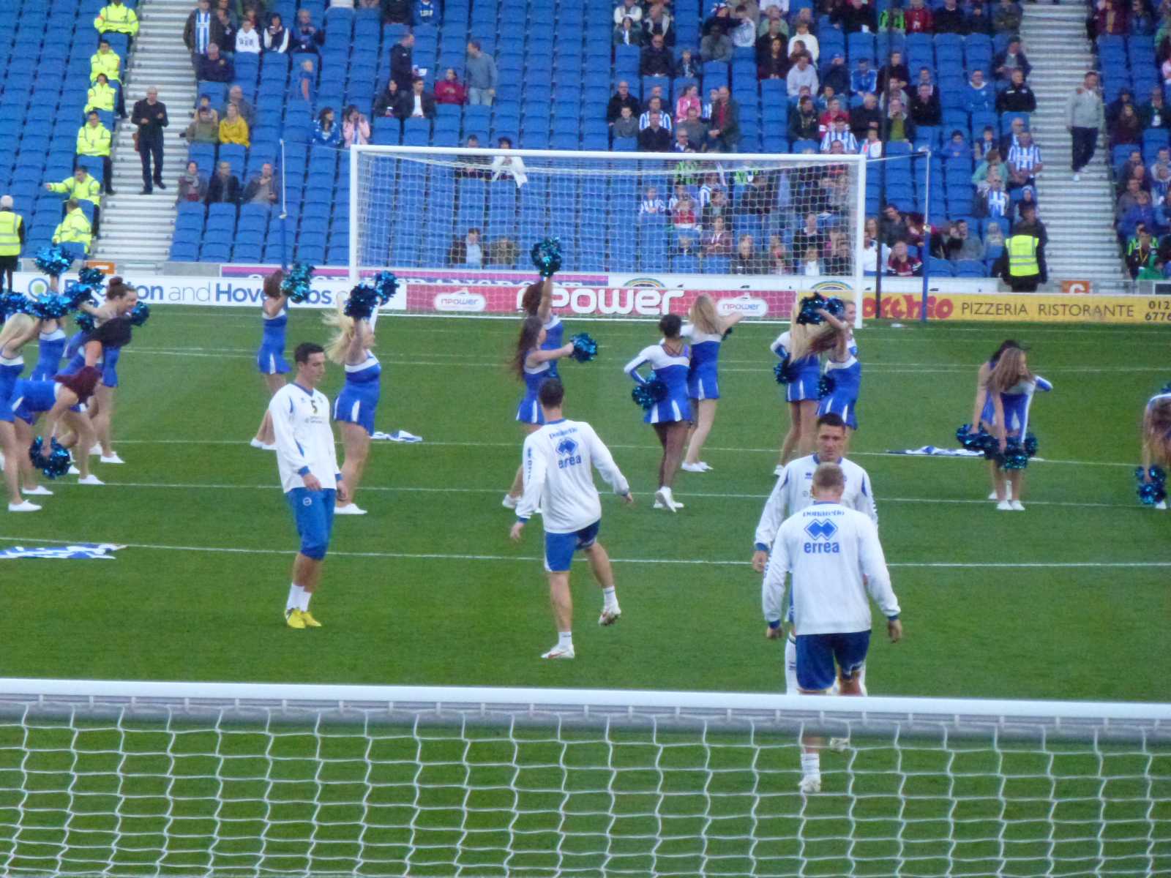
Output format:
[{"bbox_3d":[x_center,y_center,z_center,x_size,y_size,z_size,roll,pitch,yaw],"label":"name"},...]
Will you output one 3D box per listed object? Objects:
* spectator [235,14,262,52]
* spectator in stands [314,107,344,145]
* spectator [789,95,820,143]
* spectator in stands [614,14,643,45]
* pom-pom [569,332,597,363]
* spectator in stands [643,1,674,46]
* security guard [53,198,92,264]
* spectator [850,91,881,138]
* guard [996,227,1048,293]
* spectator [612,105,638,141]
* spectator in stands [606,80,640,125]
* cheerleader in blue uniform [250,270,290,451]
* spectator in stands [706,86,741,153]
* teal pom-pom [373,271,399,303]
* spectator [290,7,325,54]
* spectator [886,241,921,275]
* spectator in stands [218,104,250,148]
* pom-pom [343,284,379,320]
[{"bbox_3d":[-5.729,-6.602,142.886,0.440,1.150,0.680,1,3,0],"label":"spectator"},{"bbox_3d":[-4.277,-4.908,139.528,0.470,1.200,0.700,1,3,-6],"label":"spectator in stands"},{"bbox_3d":[3.637,-5.098,140.329,0.520,1.280,0.720,1,3,0],"label":"spectator"},{"bbox_3d":[0.729,-6.750,144.843,0.480,1.050,0.650,1,3,0],"label":"spectator in stands"},{"bbox_3d":[-0.019,-0.748,68.889,0.240,0.250,0.240,1,3,0],"label":"pom-pom"},{"bbox_3d":[1.246,-6.878,144.833,0.520,1.250,0.720,1,3,5],"label":"spectator in stands"},{"bbox_3d":[-8.132,-3.168,133.399,0.600,1.270,0.750,2,3,22],"label":"security guard"},{"bbox_3d":[4.658,-5.128,140.329,0.500,1.280,0.720,1,3,-9],"label":"spectator"},{"bbox_3d":[6.738,-2.708,130.200,0.720,1.740,0.420,1,3,6],"label":"guard"},{"bbox_3d":[0.639,-4.934,139.236,0.450,1.140,0.680,1,3,0],"label":"spectator"},{"bbox_3d":[0.610,-5.301,139.970,0.550,1.300,0.750,1,3,0],"label":"spectator in stands"},{"bbox_3d":[-2.954,-0.750,79.400,0.500,1.670,0.500,0,3,-32],"label":"cheerleader in blue uniform"},{"bbox_3d":[2.263,-4.950,138.000,0.540,1.670,0.420,2,3,24],"label":"spectator in stands"},{"bbox_3d":[-1.619,-1.224,67.900,0.250,0.270,0.260,1,2,0],"label":"teal pom-pom"},{"bbox_3d":[-4.796,-6.719,144.227,0.570,1.300,0.780,1,2,-3],"label":"spectator"},{"bbox_3d":[5.019,-2.516,132.925,0.550,1.220,0.780,1,2,0],"label":"spectator"},{"bbox_3d":[-5.842,-4.986,139.967,0.500,1.200,0.800,1,3,0],"label":"spectator in stands"},{"bbox_3d":[-1.809,-1.108,68.000,0.290,0.290,0.280,1,3,0],"label":"pom-pom"}]

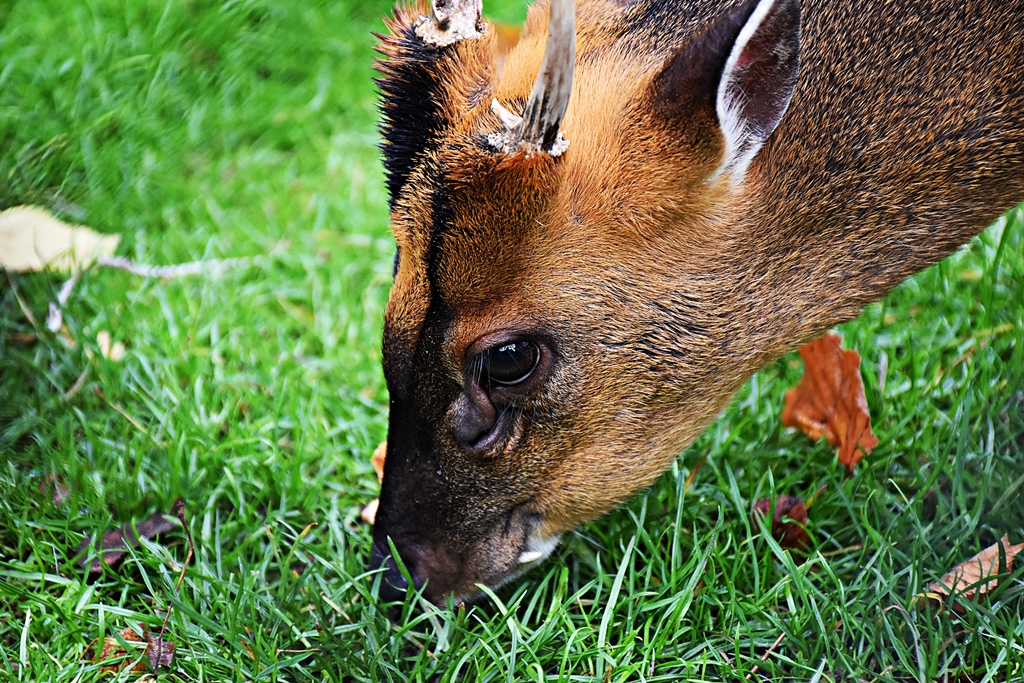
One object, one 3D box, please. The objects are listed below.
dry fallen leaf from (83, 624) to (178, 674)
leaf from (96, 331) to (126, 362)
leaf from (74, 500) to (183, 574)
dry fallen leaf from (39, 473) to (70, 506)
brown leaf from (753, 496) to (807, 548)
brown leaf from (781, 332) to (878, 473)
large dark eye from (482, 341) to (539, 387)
[{"bbox_3d":[-0.146,0.117,1.627,0.035,0.009,0.023,0,35,0],"label":"dry fallen leaf"},{"bbox_3d":[-0.168,0.002,1.791,0.013,0.007,0.012,0,35,0],"label":"leaf"},{"bbox_3d":[-0.151,0.077,1.684,0.045,0.011,0.021,-18,39,-24],"label":"leaf"},{"bbox_3d":[-0.184,0.059,1.710,0.014,0.008,0.015,0,35,0],"label":"dry fallen leaf"},{"bbox_3d":[0.106,0.071,1.684,0.023,0.014,0.018,0,35,0],"label":"brown leaf"},{"bbox_3d":[0.129,0.024,1.733,0.042,0.043,0.037,0,35,0],"label":"brown leaf"},{"bbox_3d":[-0.001,0.008,1.591,0.022,0.018,0.015,-5,17,2],"label":"large dark eye"}]

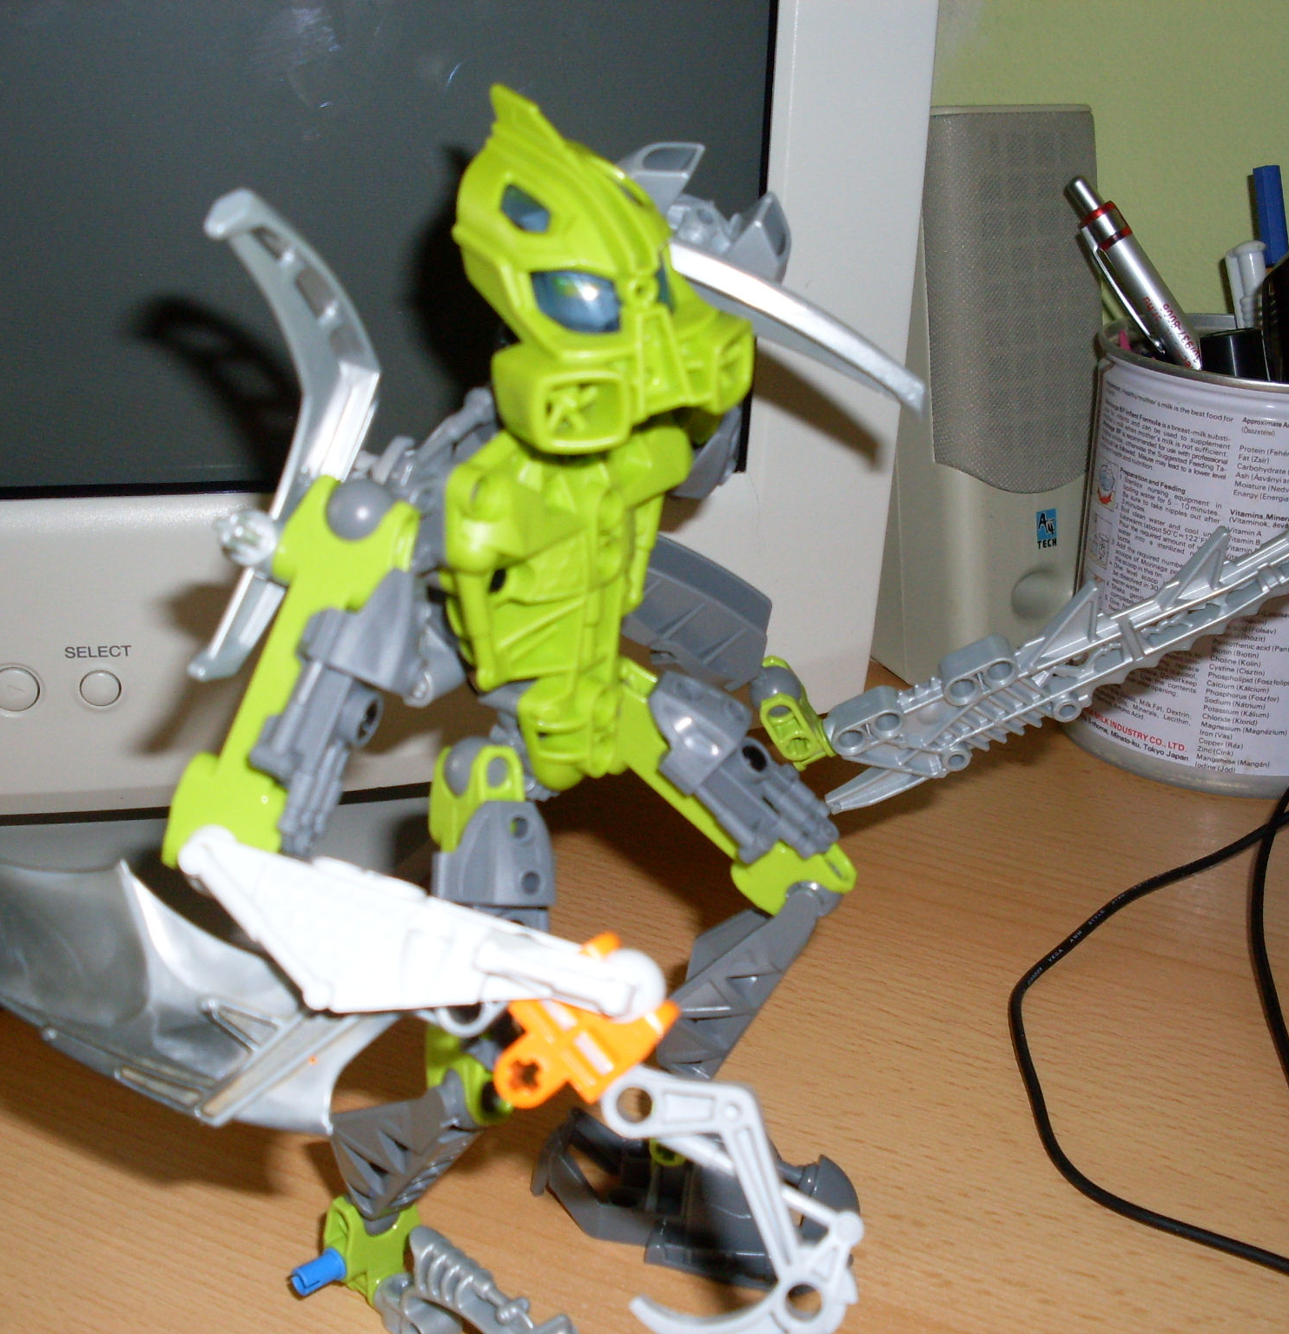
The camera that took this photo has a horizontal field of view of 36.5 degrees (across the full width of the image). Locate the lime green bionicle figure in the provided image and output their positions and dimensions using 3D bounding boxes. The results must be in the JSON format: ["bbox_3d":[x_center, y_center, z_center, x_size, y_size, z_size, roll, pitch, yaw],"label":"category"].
[{"bbox_3d":[-0.018,0.015,0.332,0.130,0.212,0.100,-9,24,-26],"label":"lime green bionicle figure"}]

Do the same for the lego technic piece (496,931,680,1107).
[{"bbox_3d":[-0.008,0.050,0.275,0.027,0.019,0.012,-40,-3,6],"label":"lego technic piece"}]

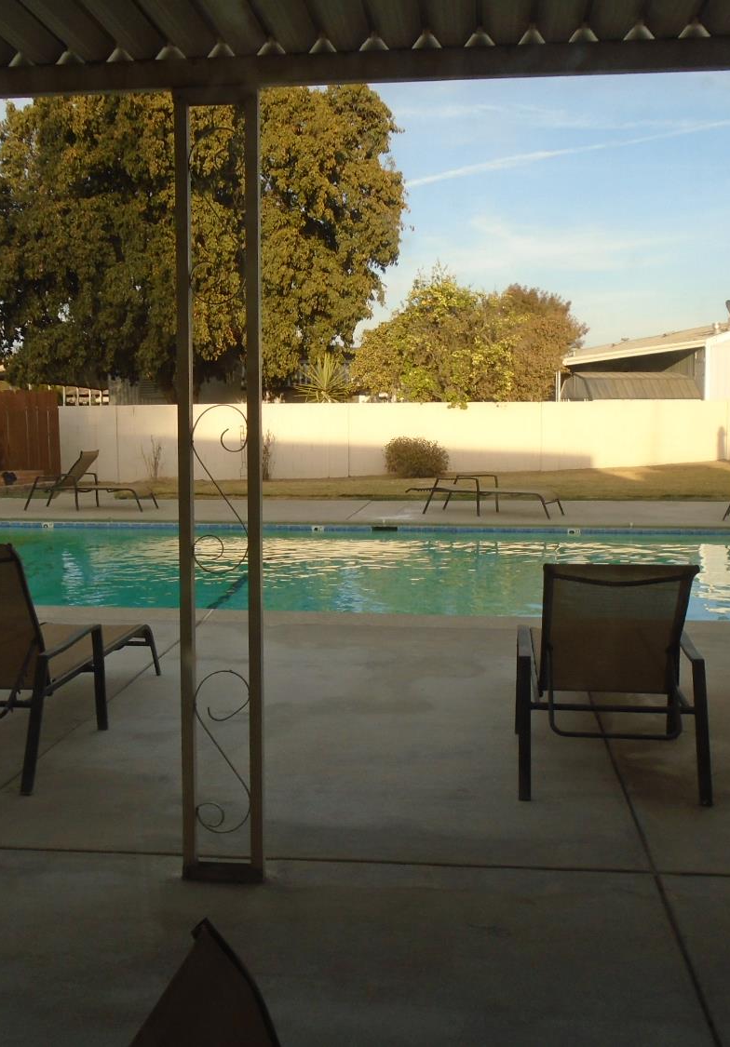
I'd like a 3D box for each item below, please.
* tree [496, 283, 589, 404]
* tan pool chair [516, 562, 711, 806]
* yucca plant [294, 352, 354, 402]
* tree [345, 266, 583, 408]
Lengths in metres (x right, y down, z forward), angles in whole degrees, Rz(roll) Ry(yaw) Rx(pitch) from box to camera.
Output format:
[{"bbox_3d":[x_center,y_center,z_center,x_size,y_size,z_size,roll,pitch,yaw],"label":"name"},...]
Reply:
[{"bbox_3d":[4.129,-3.473,24.770,2.400,4.250,2.400,1,6,9],"label":"tree"},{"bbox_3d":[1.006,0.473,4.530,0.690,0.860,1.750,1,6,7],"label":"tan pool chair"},{"bbox_3d":[-0.913,-2.592,23.649,1.350,2.533,1.350,0,7,0],"label":"yucca plant"},{"bbox_3d":[2.261,-3.427,23.265,5.100,4.500,4.400,0,6,5],"label":"tree"}]

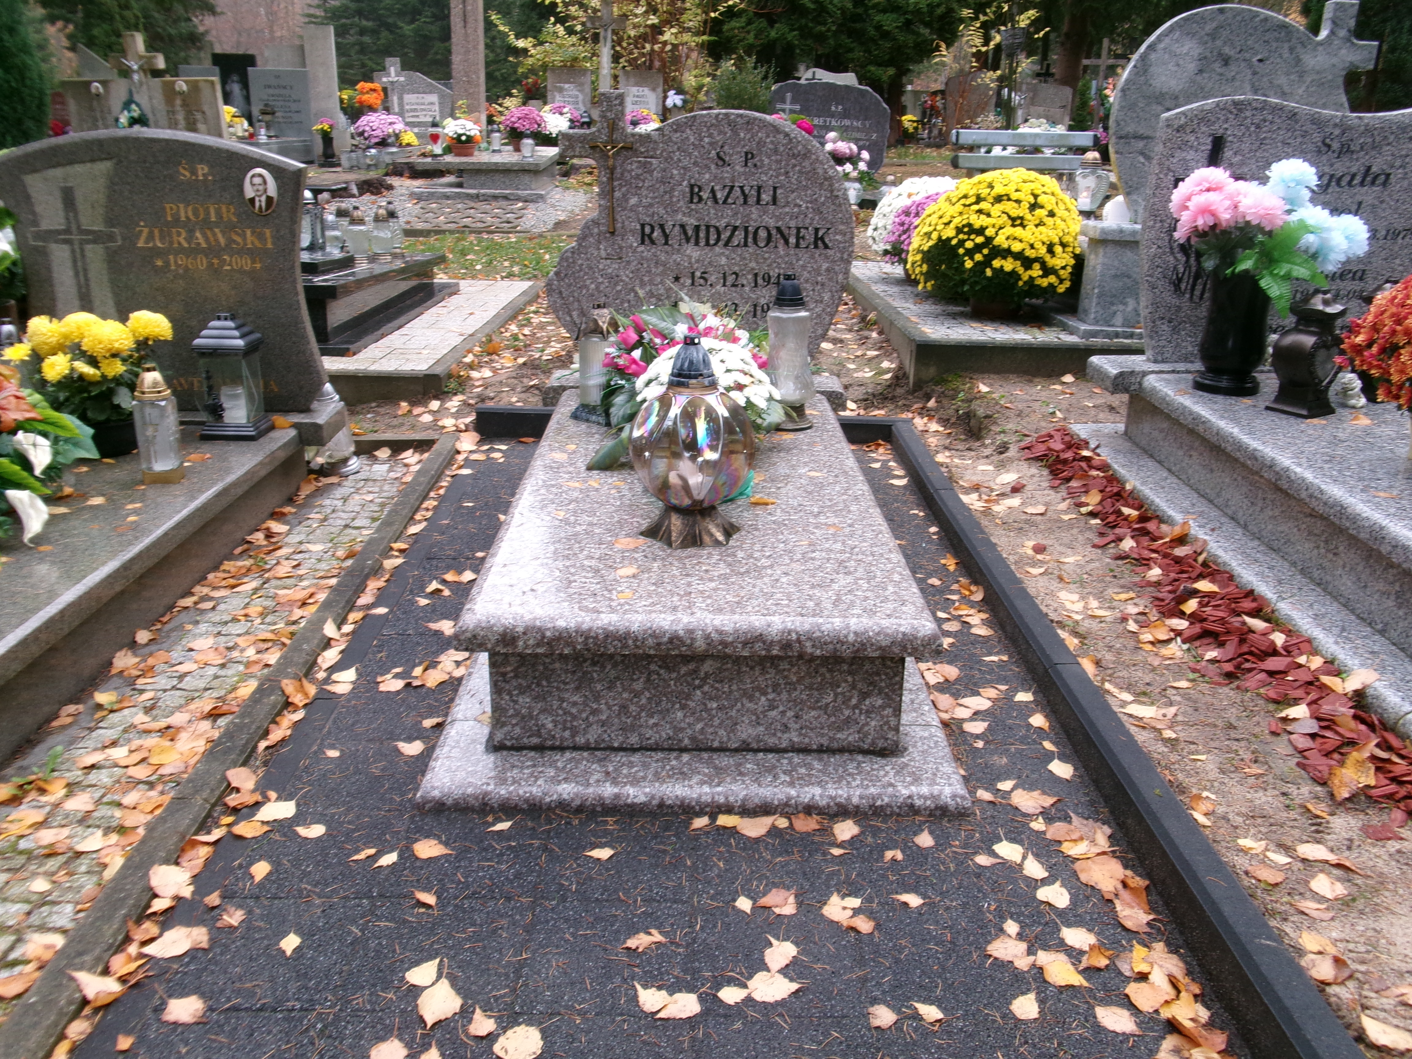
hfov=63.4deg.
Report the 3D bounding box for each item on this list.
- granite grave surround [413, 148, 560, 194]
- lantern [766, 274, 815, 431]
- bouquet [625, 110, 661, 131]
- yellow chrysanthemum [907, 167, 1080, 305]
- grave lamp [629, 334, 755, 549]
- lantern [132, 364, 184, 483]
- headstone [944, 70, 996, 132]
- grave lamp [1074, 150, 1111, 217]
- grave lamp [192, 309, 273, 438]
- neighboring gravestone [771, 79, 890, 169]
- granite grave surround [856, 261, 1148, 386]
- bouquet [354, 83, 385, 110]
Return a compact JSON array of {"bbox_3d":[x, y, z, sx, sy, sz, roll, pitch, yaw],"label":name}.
[{"bbox_3d":[-1.775,-3.050,9.731,1.011,0.250,1.900,1,21,-1],"label":"granite grave surround"},{"bbox_3d":[0.221,-0.444,2.843,0.121,0.373,0.121,1,21,-1],"label":"lantern"},{"bbox_3d":[-0.655,-4.211,11.800,0.380,0.300,0.340,1,20,-1],"label":"bouquet"},{"bbox_3d":[1.208,-1.212,4.800,0.700,0.590,0.680,1,20,-1],"label":"yellow chrysanthemum"},{"bbox_3d":[-0.025,-0.169,2.100,0.233,0.384,0.233,1,21,-1],"label":"grave lamp"},{"bbox_3d":[-1.241,-0.240,2.578,0.095,0.263,0.095,2,21,1],"label":"lantern"},{"bbox_3d":[3.020,-4.828,13.000,0.600,0.800,0.150,1,20,-1],"label":"headstone"},{"bbox_3d":[1.693,-1.519,5.000,0.170,0.270,0.150,1,20,-1],"label":"grave lamp"},{"bbox_3d":[-1.217,-0.398,2.925,0.152,0.309,0.152,2,21,1],"label":"grave lamp"},{"bbox_3d":[0.956,-3.080,8.802,0.909,0.698,0.120,1,21,-1],"label":"neighboring gravestone"},{"bbox_3d":[1.697,-1.003,5.432,1.900,0.190,2.250,1,20,-1],"label":"granite grave surround"},{"bbox_3d":[-3.482,-4.473,11.800,0.330,0.300,0.300,1,20,-1],"label":"bouquet"}]

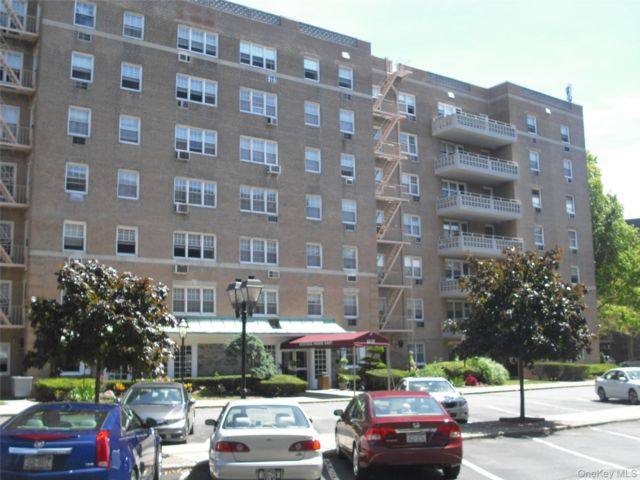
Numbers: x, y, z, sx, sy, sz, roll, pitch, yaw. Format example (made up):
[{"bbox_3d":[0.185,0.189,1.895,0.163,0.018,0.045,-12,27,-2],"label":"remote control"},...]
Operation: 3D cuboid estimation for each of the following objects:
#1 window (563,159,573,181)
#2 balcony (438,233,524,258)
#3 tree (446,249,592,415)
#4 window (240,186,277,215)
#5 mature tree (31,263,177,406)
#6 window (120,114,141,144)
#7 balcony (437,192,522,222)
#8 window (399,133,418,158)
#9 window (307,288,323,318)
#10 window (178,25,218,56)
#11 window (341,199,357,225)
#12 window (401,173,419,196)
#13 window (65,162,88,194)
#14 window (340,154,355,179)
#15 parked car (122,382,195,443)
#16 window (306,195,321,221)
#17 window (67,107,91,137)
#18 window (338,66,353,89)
[{"bbox_3d":[19.789,-5.633,56.058,1.026,1.397,0.150,5,-11,-33],"label":"window"},{"bbox_3d":[10.980,0.520,47.690,5.740,1.300,2.200,5,-11,-32],"label":"balcony"},{"bbox_3d":[6.202,2.892,21.842,4.462,5.159,4.462,-1,-9,0],"label":"tree"},{"bbox_3d":[-3.353,-2.158,38.864,2.381,1.418,0.150,5,-11,-33],"label":"window"},{"bbox_3d":[-5.130,2.681,16.500,3.500,4.400,3.500,-1,-10,0],"label":"mature tree"},{"bbox_3d":[-9.535,-5.495,35.327,1.041,1.427,0.150,5,-11,-33],"label":"window"},{"bbox_3d":[11.130,-2.176,48.900,5.975,1.086,2.169,5,-11,-33],"label":"balcony"},{"bbox_3d":[5.966,-6.355,46.820,1.471,1.403,0.150,5,-11,-33],"label":"window"},{"bbox_3d":[-0.292,3.663,39.859,1.063,1.384,0.150,5,-11,-33],"label":"window"},{"bbox_3d":[-6.505,-10.610,37.510,2.300,1.370,0.150,5,-11,-32],"label":"window"},{"bbox_3d":[1.764,-1.681,41.957,1.032,1.418,0.150,5,-11,-33],"label":"window"},{"bbox_3d":[6.098,-3.750,47.496,1.468,1.384,0.150,5,-11,-33],"label":"window"},{"bbox_3d":[-11.565,-2.915,33.522,1.038,1.418,0.150,5,-11,-33],"label":"window"},{"bbox_3d":[1.693,-4.355,41.644,1.058,1.388,0.150,5,-11,-33],"label":"window"},{"bbox_3d":[-4.300,4.486,18.600,1.780,1.440,4.500,0,-10,-8],"label":"parked car"},{"bbox_3d":[-0.334,-1.831,39.848,1.041,1.388,0.150,5,-11,-33],"label":"window"},{"bbox_3d":[-11.744,-5.767,34.416,1.057,1.431,0.150,5,-11,-33],"label":"window"},{"bbox_3d":[1.640,-9.970,43.312,1.032,1.418,0.150,5,-11,-33],"label":"window"}]

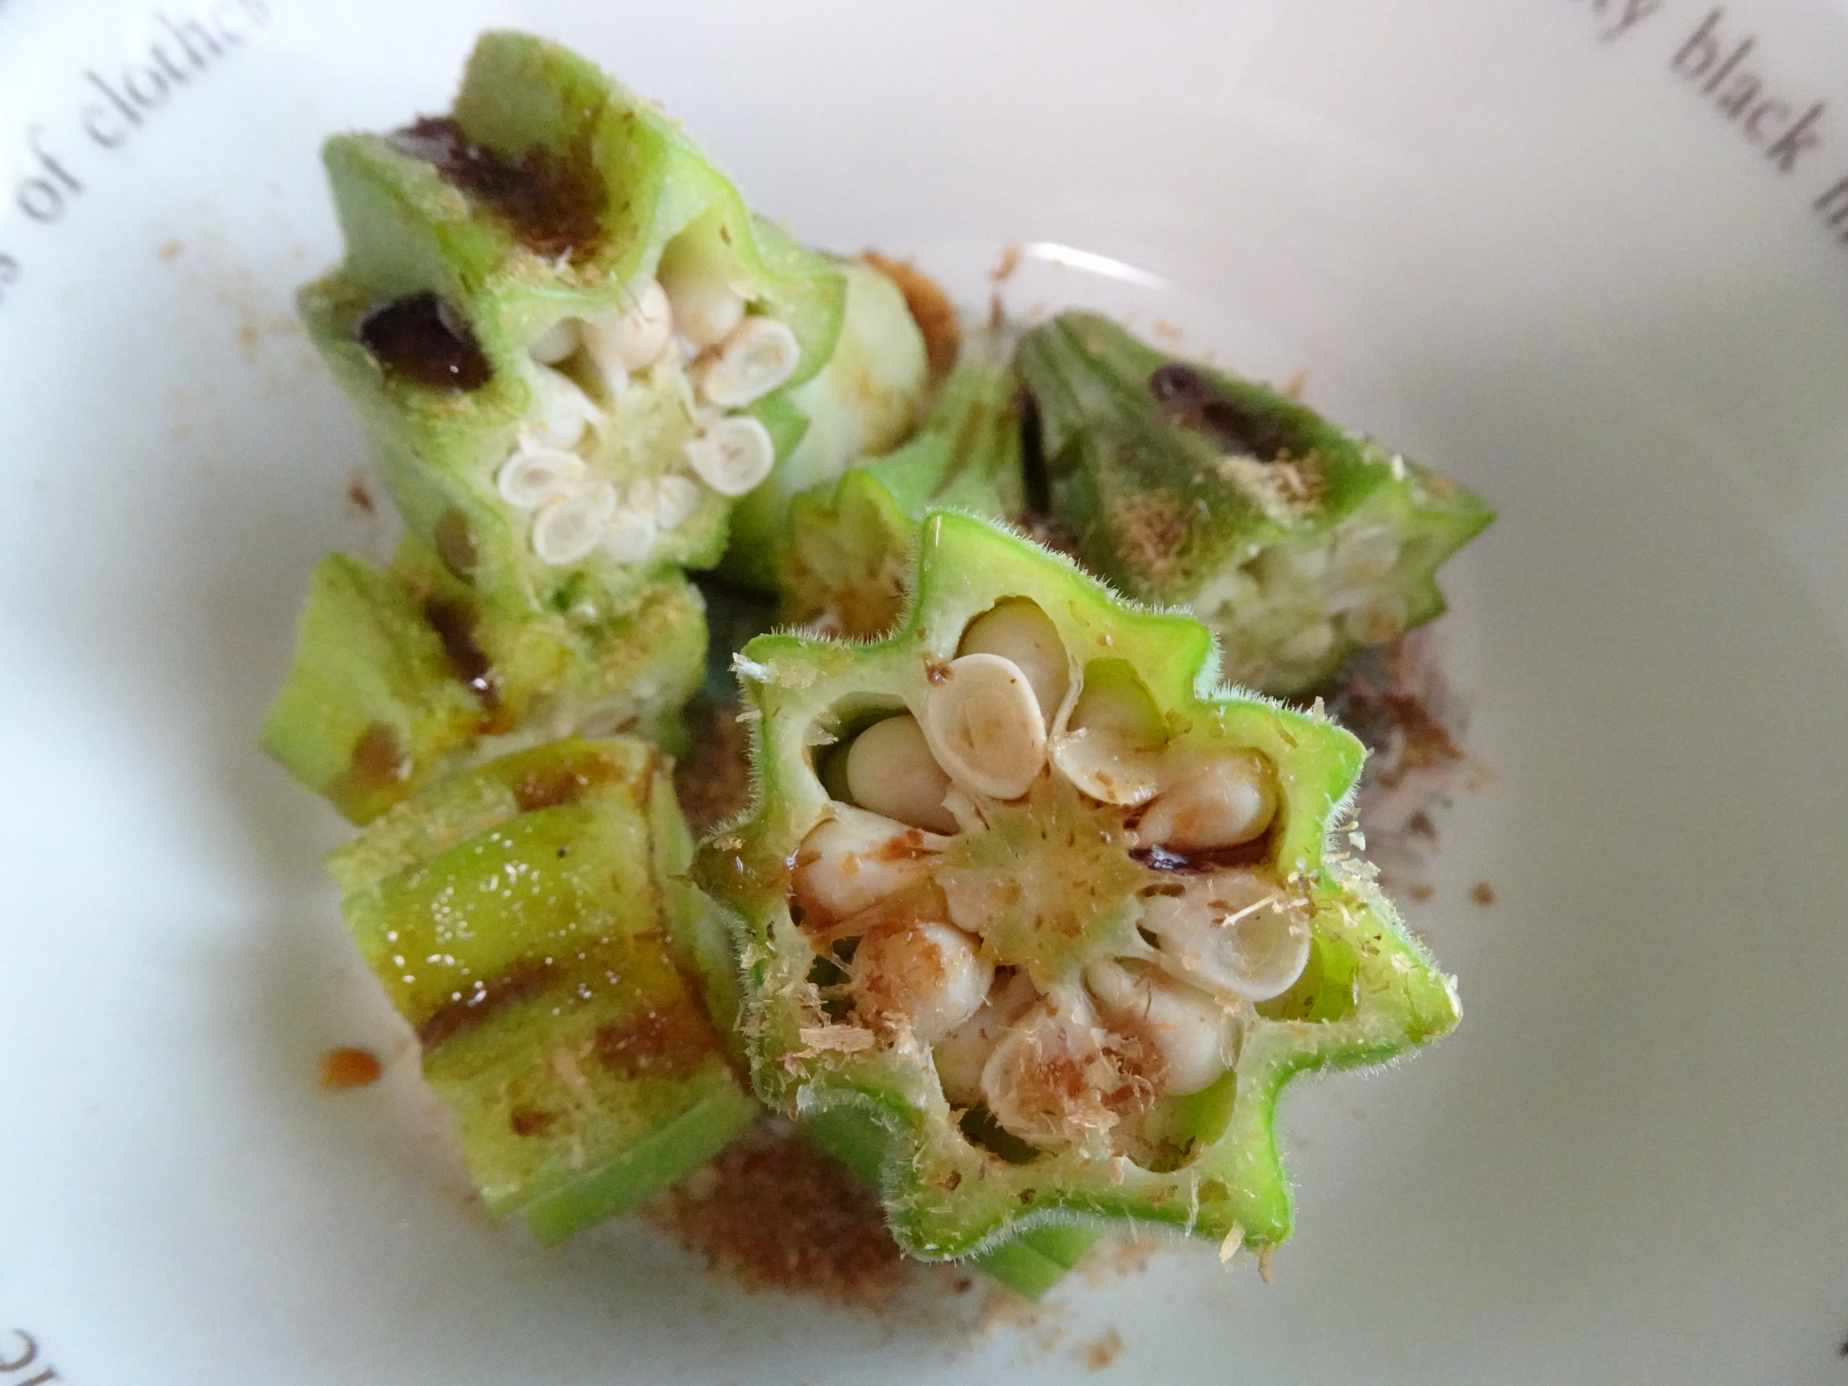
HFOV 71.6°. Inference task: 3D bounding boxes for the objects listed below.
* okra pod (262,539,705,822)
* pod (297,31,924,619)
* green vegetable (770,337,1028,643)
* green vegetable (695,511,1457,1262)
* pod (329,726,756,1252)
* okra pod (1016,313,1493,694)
[{"bbox_3d":[-0.032,-0.001,0.092,0.028,0.023,0.017,-31,58,-4],"label":"okra pod"},{"bbox_3d":[-0.024,-0.026,0.091,0.030,0.029,0.026,-47,56,-6],"label":"pod"},{"bbox_3d":[-0.002,-0.016,0.100,0.015,0.014,0.022,28,52,4],"label":"green vegetable"},{"bbox_3d":[0.007,0.009,0.063,0.031,0.021,0.031,0,84,3],"label":"green vegetable"},{"bbox_3d":[-0.025,0.020,0.085,0.020,0.025,0.027,-22,82,-10],"label":"pod"},{"bbox_3d":[0.022,-0.017,0.103,0.023,0.022,0.031,-39,53,-5],"label":"okra pod"}]

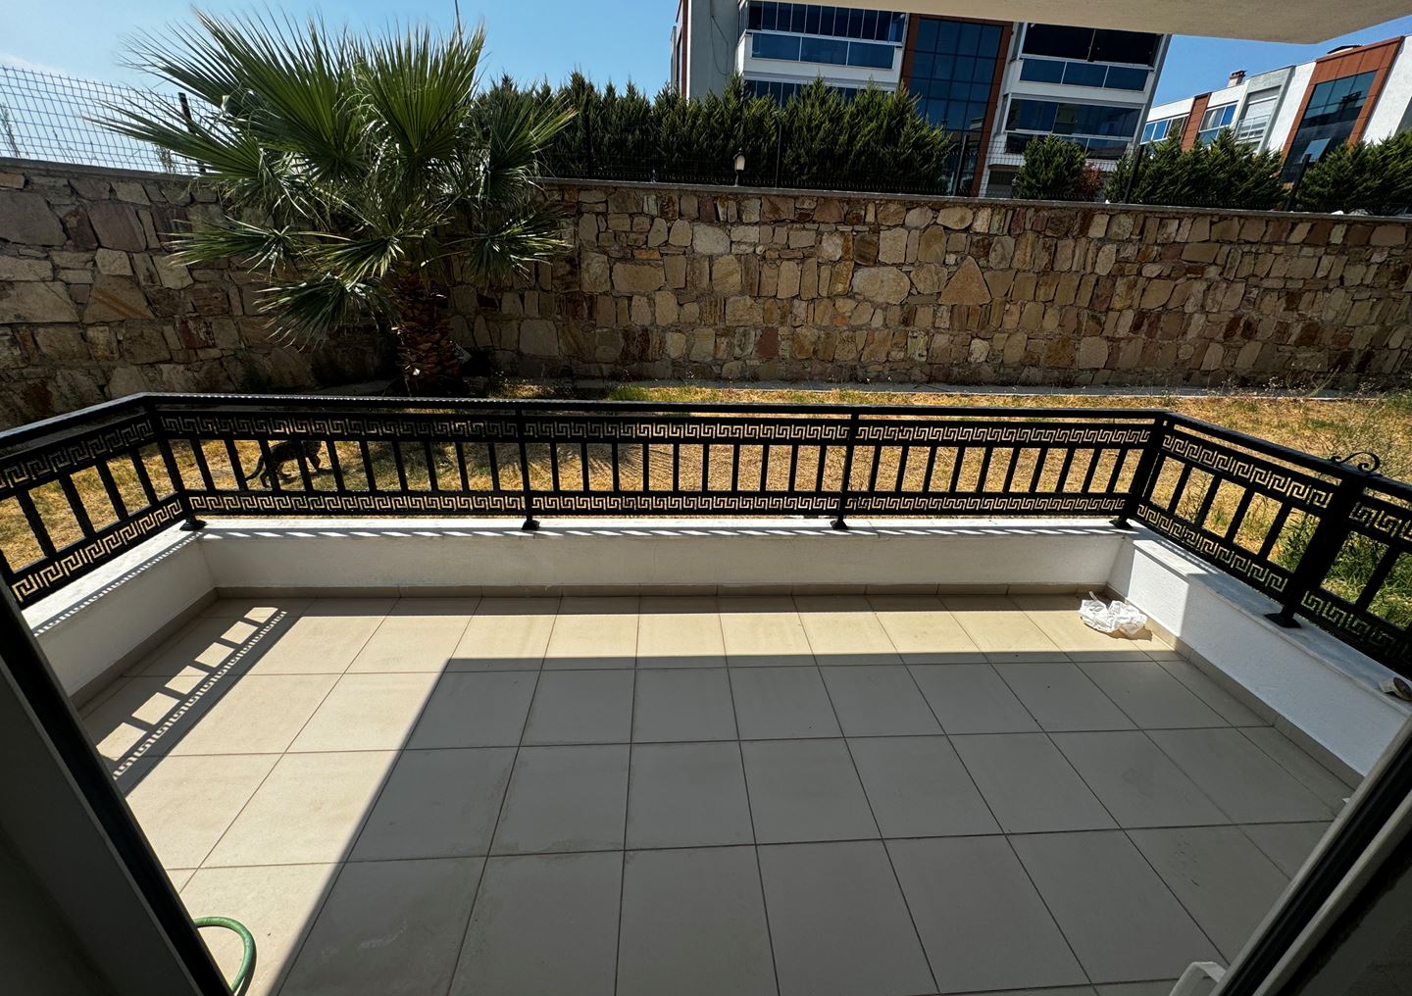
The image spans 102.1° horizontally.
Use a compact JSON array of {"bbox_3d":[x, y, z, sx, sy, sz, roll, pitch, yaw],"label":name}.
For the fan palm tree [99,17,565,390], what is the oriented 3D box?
[{"bbox_3d":[-3.379,-2.709,5.935,4.100,3.450,3.700,1,23,-5],"label":"fan palm tree"}]

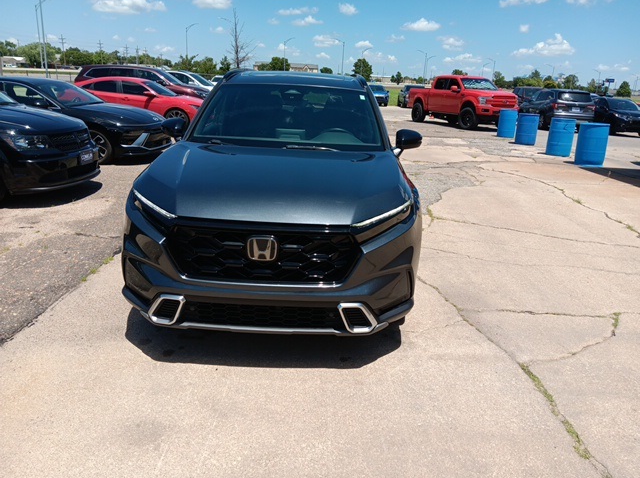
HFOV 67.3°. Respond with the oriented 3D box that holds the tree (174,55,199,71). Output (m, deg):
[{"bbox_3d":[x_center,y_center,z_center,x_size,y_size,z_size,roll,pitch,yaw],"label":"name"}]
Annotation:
[{"bbox_3d":[-20.185,-25.649,73.040,3.513,4.179,3.513,-3,19,-15],"label":"tree"}]

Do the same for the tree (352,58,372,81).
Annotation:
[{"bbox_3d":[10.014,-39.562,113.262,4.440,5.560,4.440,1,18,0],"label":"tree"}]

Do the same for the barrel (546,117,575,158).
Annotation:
[{"bbox_3d":[6.330,-2.671,12.619,0.585,0.900,0.585,11,20,24],"label":"barrel"}]

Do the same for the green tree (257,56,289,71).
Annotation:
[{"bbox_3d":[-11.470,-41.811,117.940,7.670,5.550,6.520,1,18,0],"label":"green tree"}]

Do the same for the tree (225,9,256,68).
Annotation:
[{"bbox_3d":[-10.166,-24.739,62.605,3.835,9.837,3.835,-1,19,-9],"label":"tree"}]

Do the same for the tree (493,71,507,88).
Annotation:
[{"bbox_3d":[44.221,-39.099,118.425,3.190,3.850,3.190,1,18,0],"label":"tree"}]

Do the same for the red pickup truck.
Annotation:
[{"bbox_3d":[6.096,-5.988,20.925,2.100,2.020,5.800,-5,19,-20],"label":"red pickup truck"}]

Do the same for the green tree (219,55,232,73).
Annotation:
[{"bbox_3d":[-14.186,-25.297,72.409,2.065,4.387,2.065,-1,19,-11],"label":"green tree"}]

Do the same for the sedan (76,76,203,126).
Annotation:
[{"bbox_3d":[-5.511,-4.204,14.799,4.800,1.450,1.850,5,19,6],"label":"sedan"}]

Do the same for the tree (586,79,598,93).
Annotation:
[{"bbox_3d":[47.321,-26.115,84.135,1.842,3.423,1.842,12,21,26],"label":"tree"}]

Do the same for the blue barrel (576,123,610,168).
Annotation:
[{"bbox_3d":[5.943,-2.043,10.495,0.590,0.900,0.590,11,20,27],"label":"blue barrel"}]

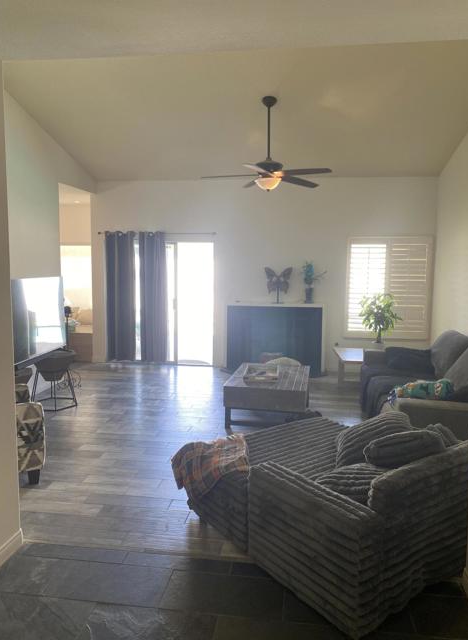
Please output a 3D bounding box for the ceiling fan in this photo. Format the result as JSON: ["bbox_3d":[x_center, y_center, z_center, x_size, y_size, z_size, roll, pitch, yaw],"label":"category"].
[{"bbox_3d":[0.380,-1.912,5.233,1.480,0.993,1.460,1,6,7],"label":"ceiling fan"}]

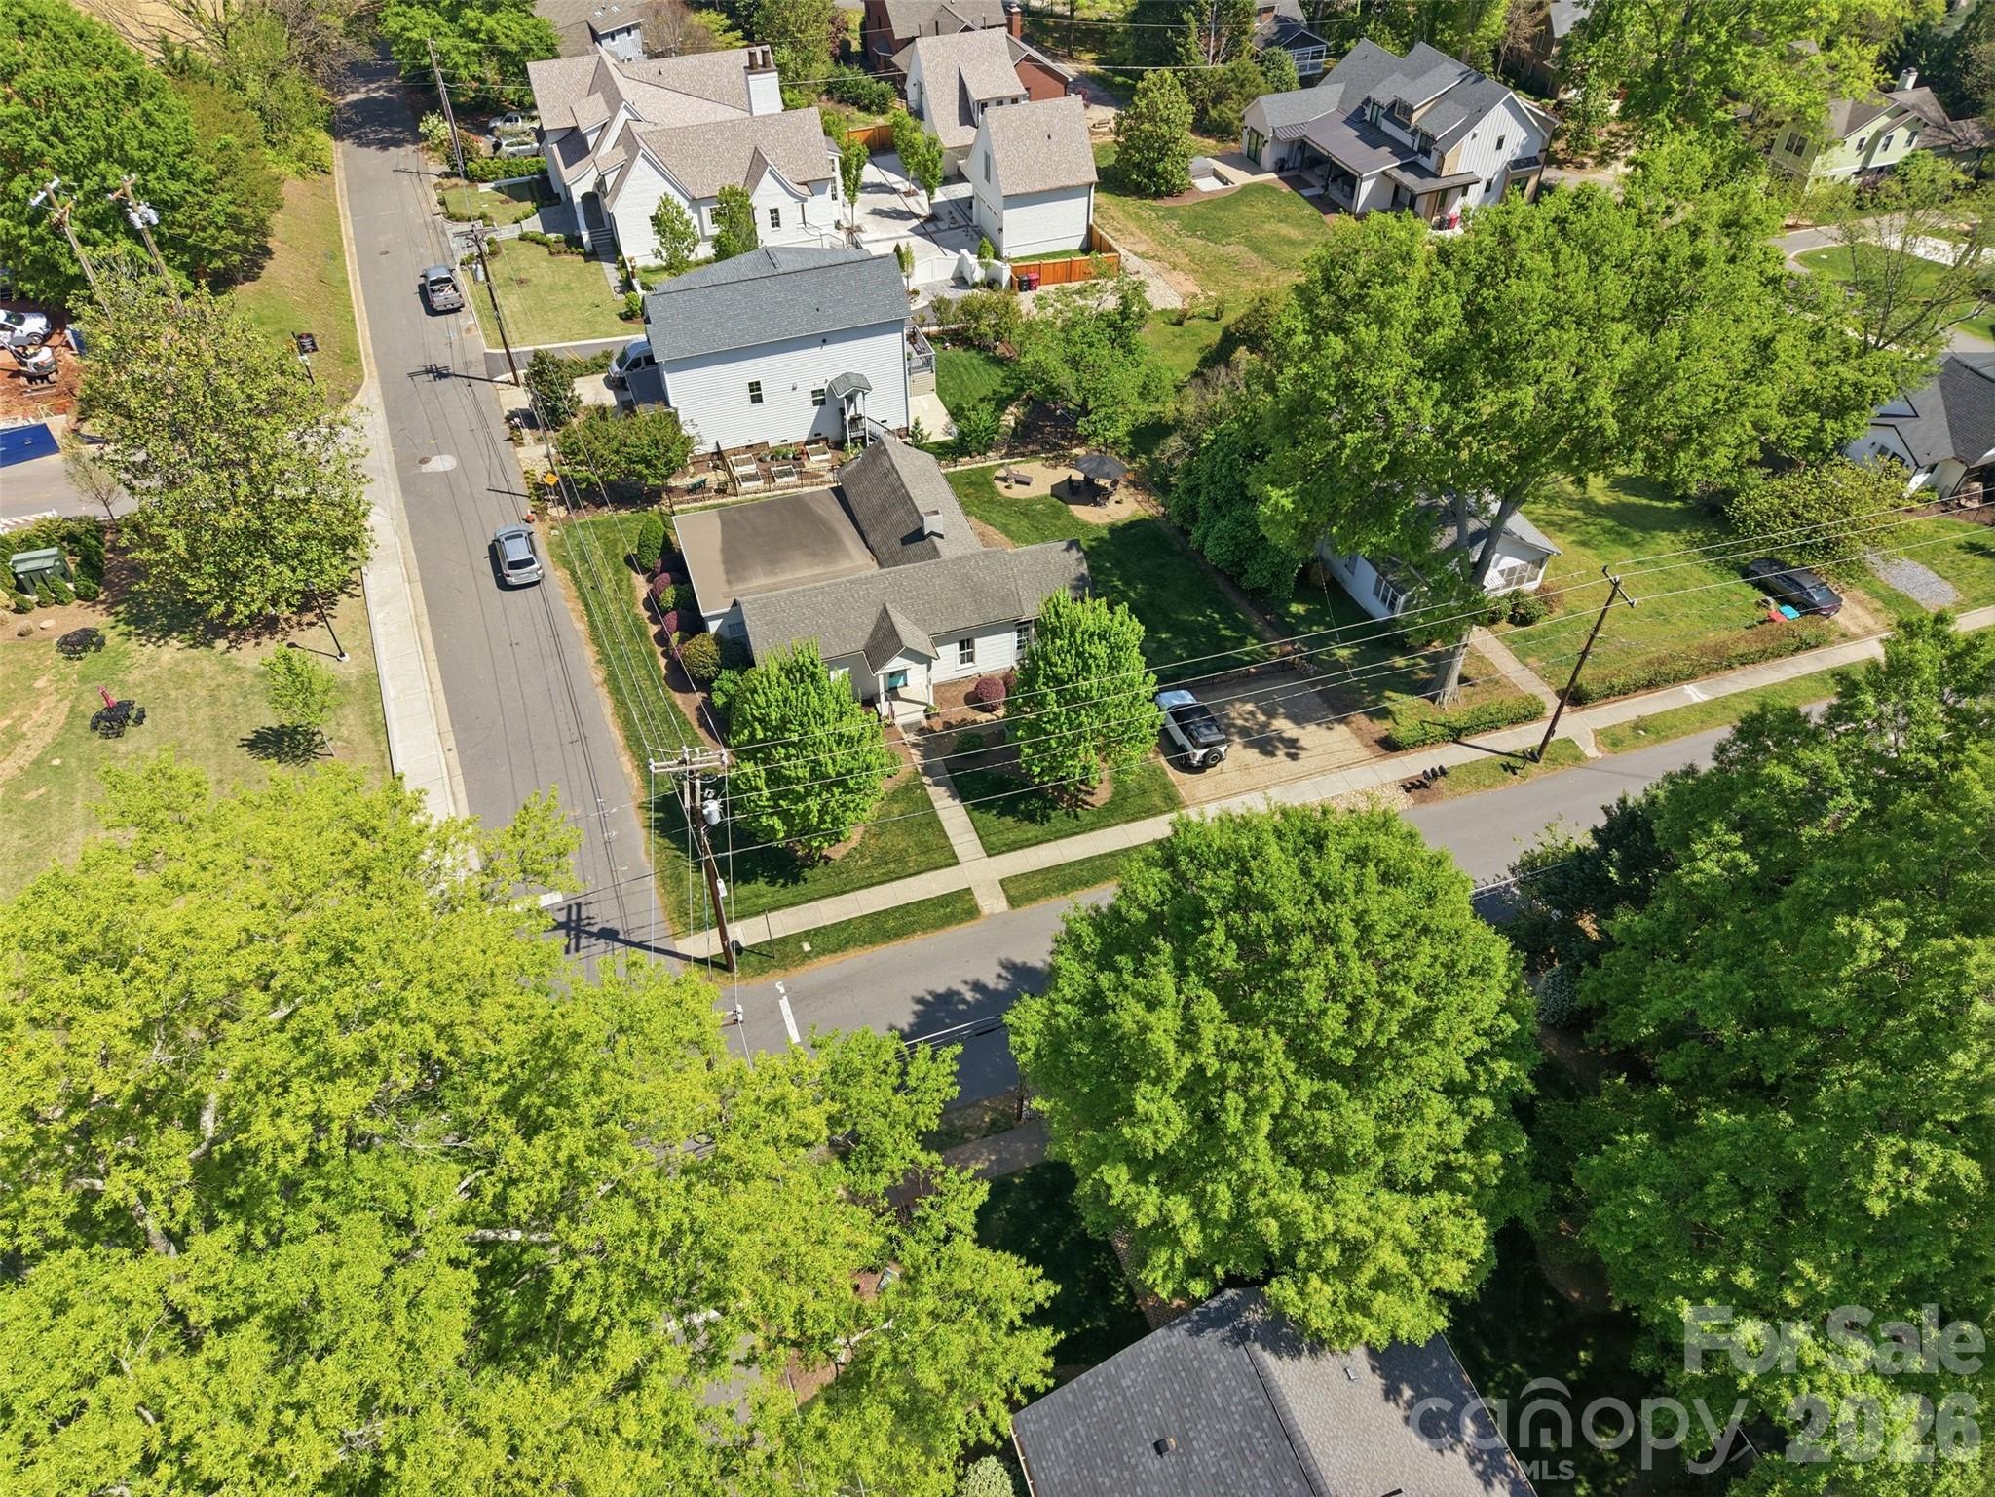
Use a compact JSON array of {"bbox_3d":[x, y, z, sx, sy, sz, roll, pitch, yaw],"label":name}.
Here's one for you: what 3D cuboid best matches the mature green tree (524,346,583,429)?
[{"bbox_3d":[-28.173,-22.863,87.937,3.500,5.500,3.500,-12,48,-12],"label":"mature green tree"}]

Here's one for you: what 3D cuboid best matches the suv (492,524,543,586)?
[{"bbox_3d":[-24.281,-9.902,70.231,1.900,1.700,4.800,-15,49,-14],"label":"suv"}]

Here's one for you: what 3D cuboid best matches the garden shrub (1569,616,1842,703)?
[{"bbox_3d":[35.177,-4.842,68.570,16.300,1.000,1.500,-14,49,-13],"label":"garden shrub"}]

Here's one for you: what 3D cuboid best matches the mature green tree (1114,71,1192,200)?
[{"bbox_3d":[11.137,-43.971,99.322,5.700,8.300,5.700,0,47,0],"label":"mature green tree"}]

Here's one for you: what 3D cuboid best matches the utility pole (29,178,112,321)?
[{"bbox_3d":[-53.745,-28.104,81.913,0.600,10.800,2.900,2,47,1],"label":"utility pole"}]

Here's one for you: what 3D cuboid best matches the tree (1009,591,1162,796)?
[{"bbox_3d":[3.650,-2.105,57.235,6.300,9.400,6.300,0,43,0],"label":"tree"}]

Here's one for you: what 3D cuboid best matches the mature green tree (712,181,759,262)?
[{"bbox_3d":[-17.912,-35.733,94.778,3.200,5.500,3.200,-16,46,-17],"label":"mature green tree"}]

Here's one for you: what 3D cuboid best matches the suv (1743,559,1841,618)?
[{"bbox_3d":[45.317,-9.282,78.474,1.870,1.550,4.700,-26,52,-23],"label":"suv"}]

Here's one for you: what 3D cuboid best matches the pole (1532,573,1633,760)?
[{"bbox_3d":[27.529,-3.574,65.591,0.450,11.900,2.500,-11,47,-11],"label":"pole"}]

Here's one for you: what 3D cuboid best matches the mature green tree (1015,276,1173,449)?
[{"bbox_3d":[5.129,-22.204,79.391,8.700,7.600,8.700,0,47,0],"label":"mature green tree"}]

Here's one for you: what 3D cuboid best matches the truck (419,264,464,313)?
[{"bbox_3d":[-40.886,-34.101,102.092,1.970,1.870,5.600,-17,49,-16],"label":"truck"}]

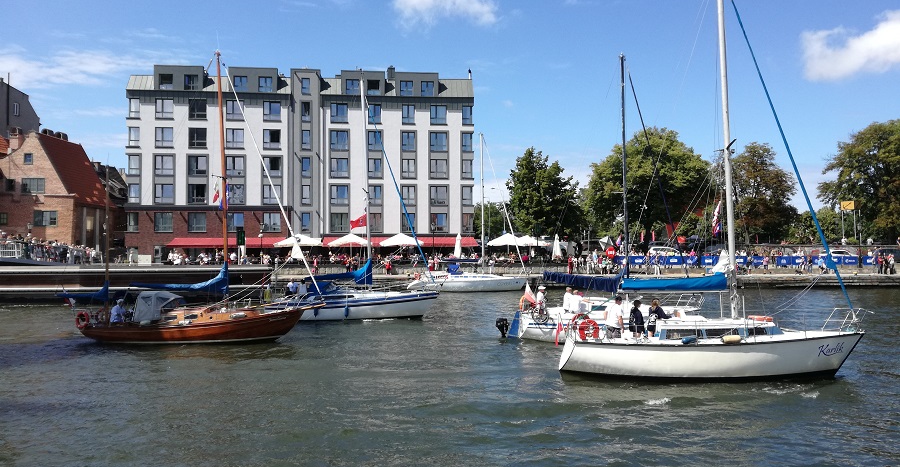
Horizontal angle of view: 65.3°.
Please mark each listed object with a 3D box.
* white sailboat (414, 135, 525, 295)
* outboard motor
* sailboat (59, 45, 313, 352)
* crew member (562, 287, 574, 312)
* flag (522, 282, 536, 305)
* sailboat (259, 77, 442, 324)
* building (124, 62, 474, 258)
[{"bbox_3d":[1.543,-1.710,57.035,9.825,12.819,3.100,0,-1,-2],"label":"white sailboat"},{"bbox_3d":[2.101,3.932,28.041,0.580,1.100,0.400,0,-1,0],"label":"outboard motor"},{"bbox_3d":[-10.163,-1.462,27.627,10.144,11.386,2.700,0,-1,-2],"label":"sailboat"},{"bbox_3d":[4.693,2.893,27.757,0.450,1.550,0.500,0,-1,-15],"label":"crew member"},{"bbox_3d":[3.214,2.430,28.165,0.560,0.920,0.200,0,-1,0],"label":"flag"},{"bbox_3d":[-5.208,-1.993,36.236,9.437,12.721,3.000,0,-1,-4],"label":"sailboat"},{"bbox_3d":[-16.864,-7.437,85.483,37.800,21.100,16.000,0,-1,-6],"label":"building"}]

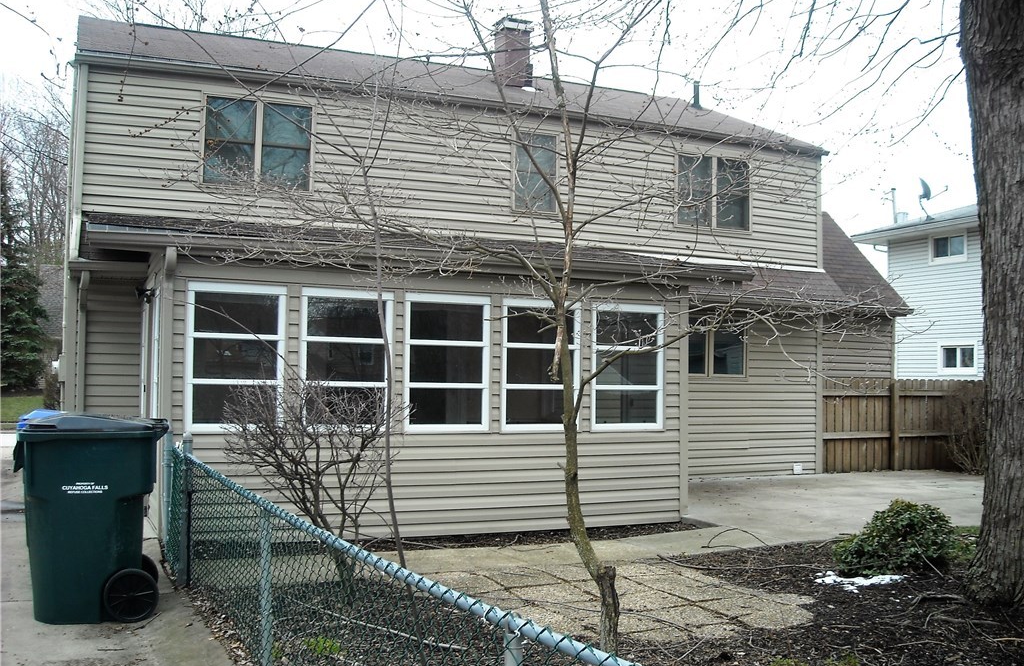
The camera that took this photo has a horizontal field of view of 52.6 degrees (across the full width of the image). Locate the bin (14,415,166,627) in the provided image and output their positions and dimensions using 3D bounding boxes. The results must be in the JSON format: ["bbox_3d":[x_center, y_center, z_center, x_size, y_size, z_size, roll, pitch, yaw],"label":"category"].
[{"bbox_3d":[-2.399,1.043,5.920,0.800,1.120,0.700,2,-3,-25],"label":"bin"}]

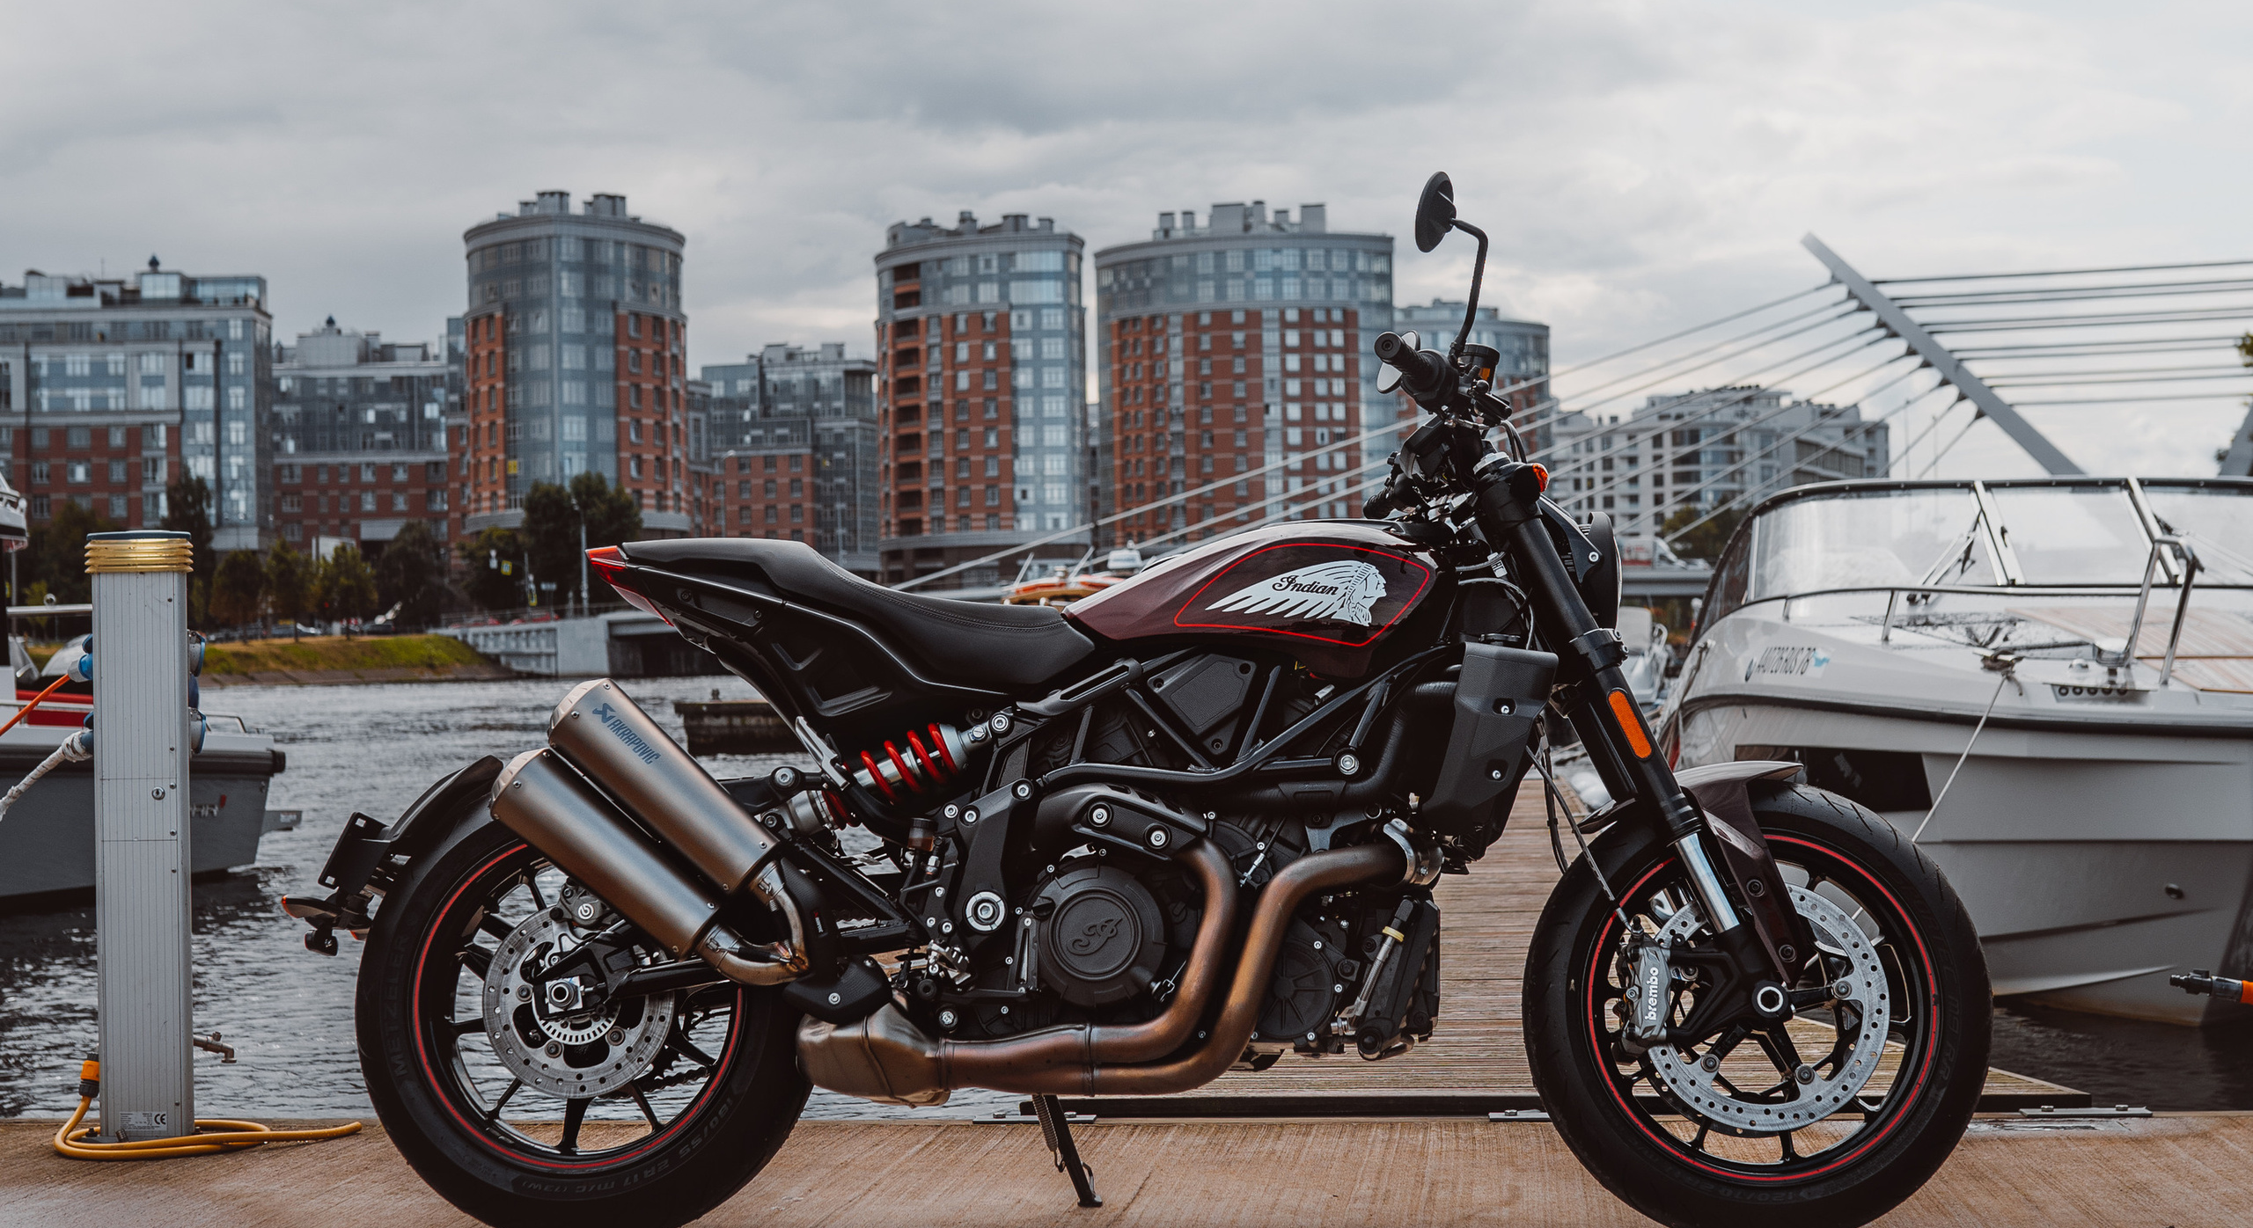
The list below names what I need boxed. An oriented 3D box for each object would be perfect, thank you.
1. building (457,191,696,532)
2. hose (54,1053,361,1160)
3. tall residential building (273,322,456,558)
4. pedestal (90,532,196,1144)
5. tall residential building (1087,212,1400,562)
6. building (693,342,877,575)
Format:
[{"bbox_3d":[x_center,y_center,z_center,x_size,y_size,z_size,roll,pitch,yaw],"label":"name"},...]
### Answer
[{"bbox_3d":[-50.788,-18.994,303.000,20.500,39.685,32.000,-1,0,2],"label":"building"},{"bbox_3d":[-1.472,0.784,5.274,0.470,0.130,0.350,-1,0,0],"label":"hose"},{"bbox_3d":[-84.105,-15.128,362.000,20.500,34.033,16.000,-1,0,0],"label":"tall residential building"},{"bbox_3d":[-1.596,0.359,5.377,0.175,0.985,0.155,-1,0,-4],"label":"pedestal"},{"bbox_3d":[15.312,-26.314,428.000,39.000,53.650,21.000,-1,-1,25],"label":"tall residential building"},{"bbox_3d":[-44.594,-16.847,430.000,25.000,37.143,20.000,-1,0,0],"label":"building"}]

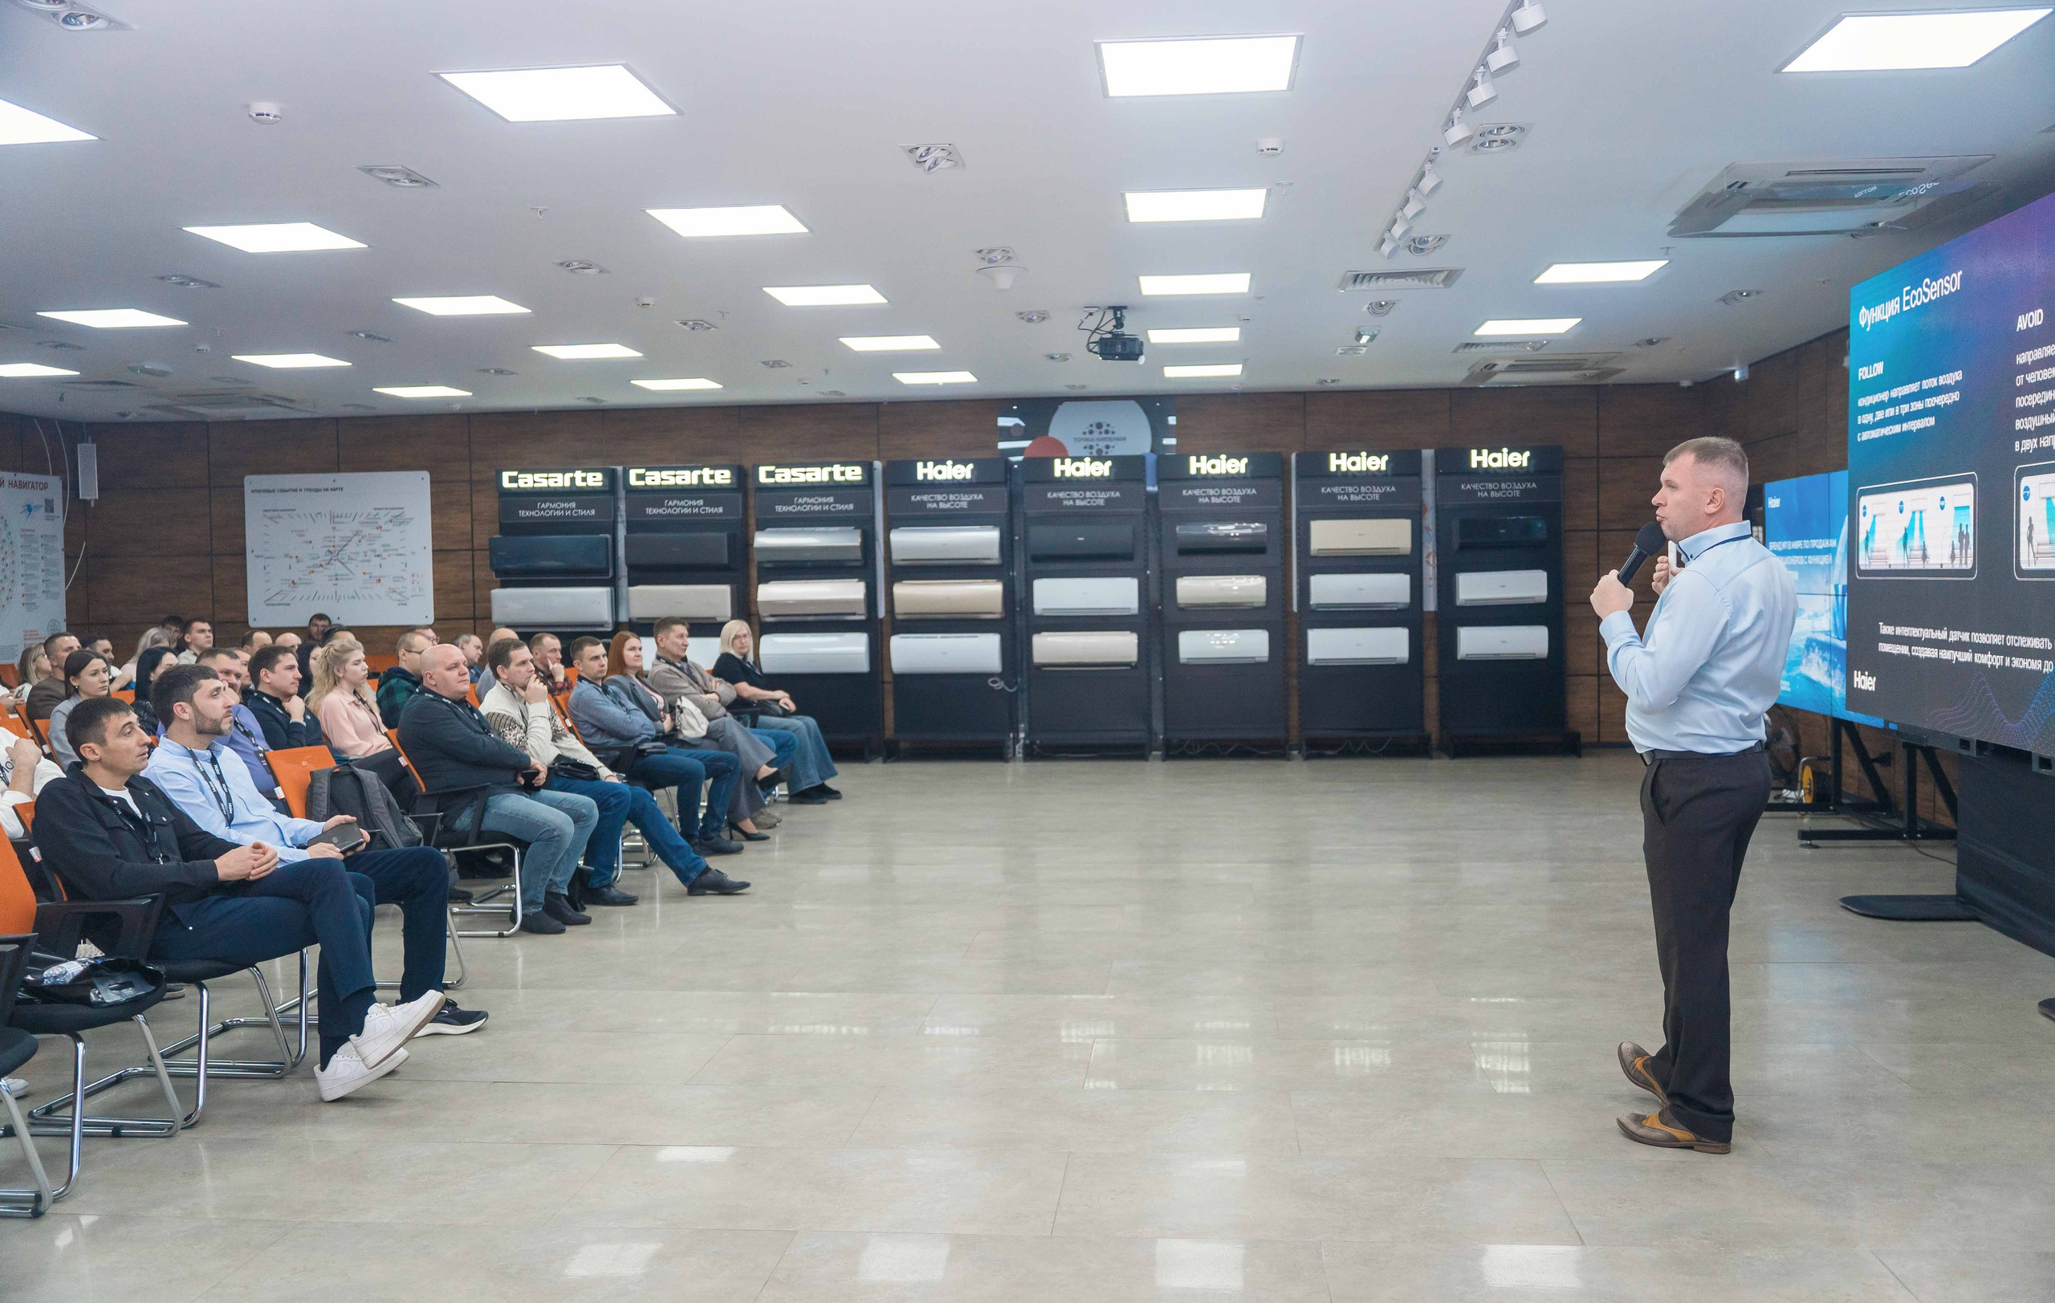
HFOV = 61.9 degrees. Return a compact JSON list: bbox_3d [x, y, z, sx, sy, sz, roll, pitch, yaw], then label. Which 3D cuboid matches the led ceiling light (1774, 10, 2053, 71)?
[{"bbox_3d":[2.672,-1.846,5.191,0.590,0.030,0.590,-1,2,6],"label":"led ceiling light"}]

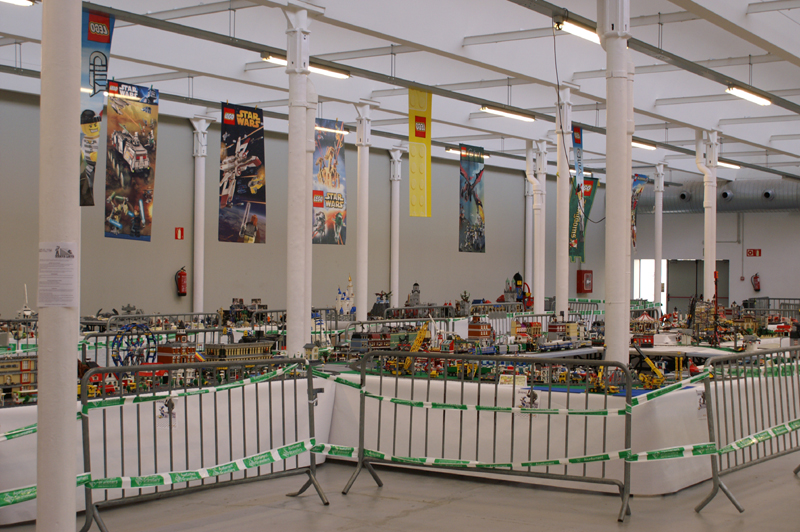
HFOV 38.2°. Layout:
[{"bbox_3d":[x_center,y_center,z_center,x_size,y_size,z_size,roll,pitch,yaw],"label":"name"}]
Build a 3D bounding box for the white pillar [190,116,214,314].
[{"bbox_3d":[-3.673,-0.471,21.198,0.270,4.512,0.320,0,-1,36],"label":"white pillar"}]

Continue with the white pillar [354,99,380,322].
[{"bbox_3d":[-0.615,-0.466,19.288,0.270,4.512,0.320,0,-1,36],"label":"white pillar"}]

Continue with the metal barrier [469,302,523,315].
[{"bbox_3d":[1.848,1.216,21.838,0.420,1.030,2.000,1,0,34],"label":"metal barrier"}]

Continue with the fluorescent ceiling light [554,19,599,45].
[{"bbox_3d":[2.022,-2.404,12.077,0.150,0.110,1.480,0,-1,36],"label":"fluorescent ceiling light"}]

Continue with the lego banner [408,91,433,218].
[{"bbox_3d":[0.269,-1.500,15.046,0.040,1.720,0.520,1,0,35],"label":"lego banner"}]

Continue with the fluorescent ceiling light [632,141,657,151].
[{"bbox_3d":[4.525,-2.297,21.738,0.150,0.110,1.480,0,-1,36],"label":"fluorescent ceiling light"}]

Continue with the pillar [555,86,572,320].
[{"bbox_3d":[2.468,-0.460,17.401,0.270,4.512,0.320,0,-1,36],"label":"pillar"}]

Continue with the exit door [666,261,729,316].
[{"bbox_3d":[8.371,0.909,32.497,1.820,2.100,0.100,0,0,35],"label":"exit door"}]

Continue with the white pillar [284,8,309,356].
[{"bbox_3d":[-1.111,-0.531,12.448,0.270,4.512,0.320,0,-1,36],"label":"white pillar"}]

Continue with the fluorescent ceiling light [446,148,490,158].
[{"bbox_3d":[1.323,-2.185,22.500,0.140,0.100,1.530,0,0,35],"label":"fluorescent ceiling light"}]

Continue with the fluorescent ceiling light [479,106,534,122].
[{"bbox_3d":[1.684,-2.354,17.863,0.150,0.110,1.480,0,-1,36],"label":"fluorescent ceiling light"}]

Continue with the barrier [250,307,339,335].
[{"bbox_3d":[-1.568,1.172,17.558,0.420,1.030,2.000,1,0,37],"label":"barrier"}]

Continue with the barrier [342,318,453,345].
[{"bbox_3d":[-0.008,1.252,15.198,0.450,1.100,2.100,0,0,39],"label":"barrier"}]

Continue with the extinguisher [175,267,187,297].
[{"bbox_3d":[-3.758,0.266,19.793,0.180,0.520,0.200,1,0,35],"label":"extinguisher"}]

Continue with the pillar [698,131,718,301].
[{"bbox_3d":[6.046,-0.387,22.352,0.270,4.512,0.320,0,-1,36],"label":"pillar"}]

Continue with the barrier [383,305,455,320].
[{"bbox_3d":[0.371,1.277,20.398,0.450,1.100,2.100,0,0,34],"label":"barrier"}]

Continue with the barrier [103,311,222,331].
[{"bbox_3d":[-3.268,1.222,16.098,0.450,1.100,2.100,0,0,36],"label":"barrier"}]

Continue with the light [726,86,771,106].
[{"bbox_3d":[4.826,-2.347,15.936,0.150,0.110,1.480,0,-1,36],"label":"light"}]

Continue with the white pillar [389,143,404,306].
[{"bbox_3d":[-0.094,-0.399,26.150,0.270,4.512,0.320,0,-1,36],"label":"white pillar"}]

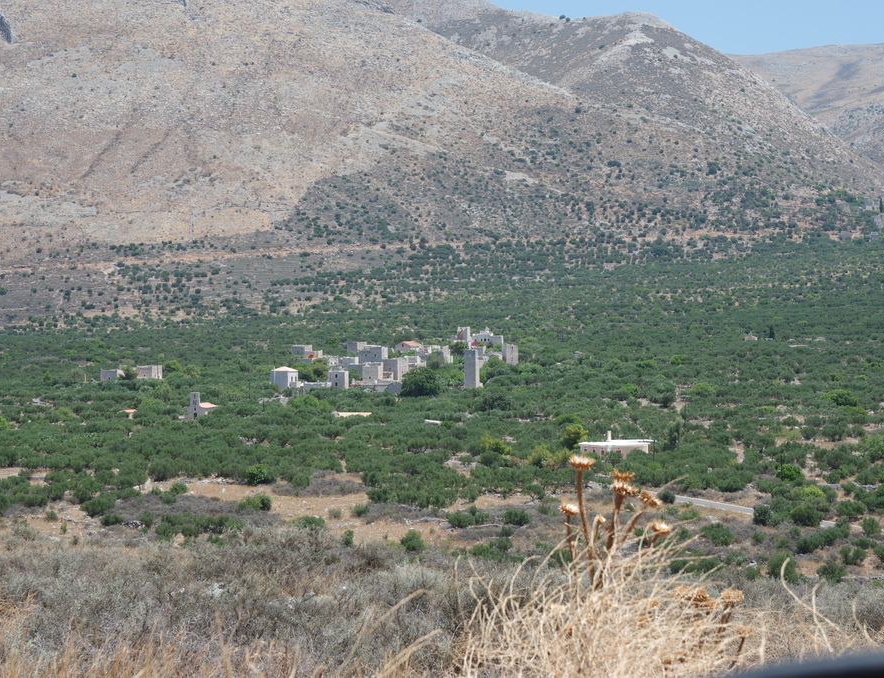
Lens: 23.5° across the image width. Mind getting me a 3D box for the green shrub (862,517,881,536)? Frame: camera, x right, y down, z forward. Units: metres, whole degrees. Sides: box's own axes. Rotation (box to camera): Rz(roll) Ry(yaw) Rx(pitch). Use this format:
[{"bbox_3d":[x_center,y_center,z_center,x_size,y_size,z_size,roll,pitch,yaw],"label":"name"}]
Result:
[{"bbox_3d":[60.126,26.248,298.000,2.520,2.800,2.520,0,1,0],"label":"green shrub"}]

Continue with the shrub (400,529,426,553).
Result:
[{"bbox_3d":[-3.749,26.504,280.000,3.420,3.157,2.907,0,1,0],"label":"shrub"}]

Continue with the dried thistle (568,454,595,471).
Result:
[{"bbox_3d":[0.282,0.249,4.300,0.052,0.033,0.050,0,1,0],"label":"dried thistle"}]

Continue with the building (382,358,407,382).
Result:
[{"bbox_3d":[-17.148,11.432,785.000,5.700,8.482,8.200,1,1,26],"label":"building"}]

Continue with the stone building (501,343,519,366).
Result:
[{"bbox_3d":[30.667,7.835,953.000,5.500,10.600,5.500,0,1,-20],"label":"stone building"}]

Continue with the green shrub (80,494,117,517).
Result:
[{"bbox_3d":[-52.444,25.420,325.000,5.496,3.359,4.672,0,1,0],"label":"green shrub"}]

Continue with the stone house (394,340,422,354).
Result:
[{"bbox_3d":[-15.187,3.853,965.000,7.600,5.400,10.200,0,1,27],"label":"stone house"}]

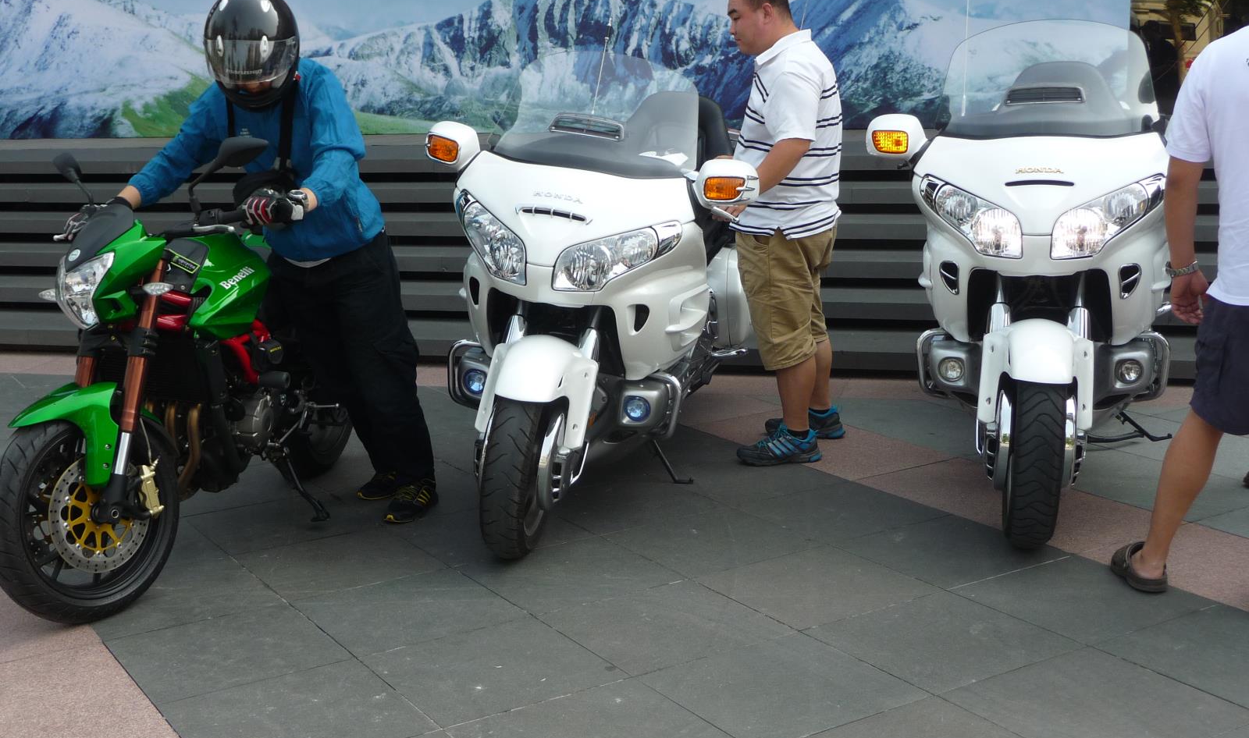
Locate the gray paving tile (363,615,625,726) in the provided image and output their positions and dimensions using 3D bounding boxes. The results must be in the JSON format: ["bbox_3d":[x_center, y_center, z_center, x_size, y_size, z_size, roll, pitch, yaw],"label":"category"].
[{"bbox_3d":[-0.316,0.726,3.700,0.488,0.030,0.488,-9,13,-31],"label":"gray paving tile"}]

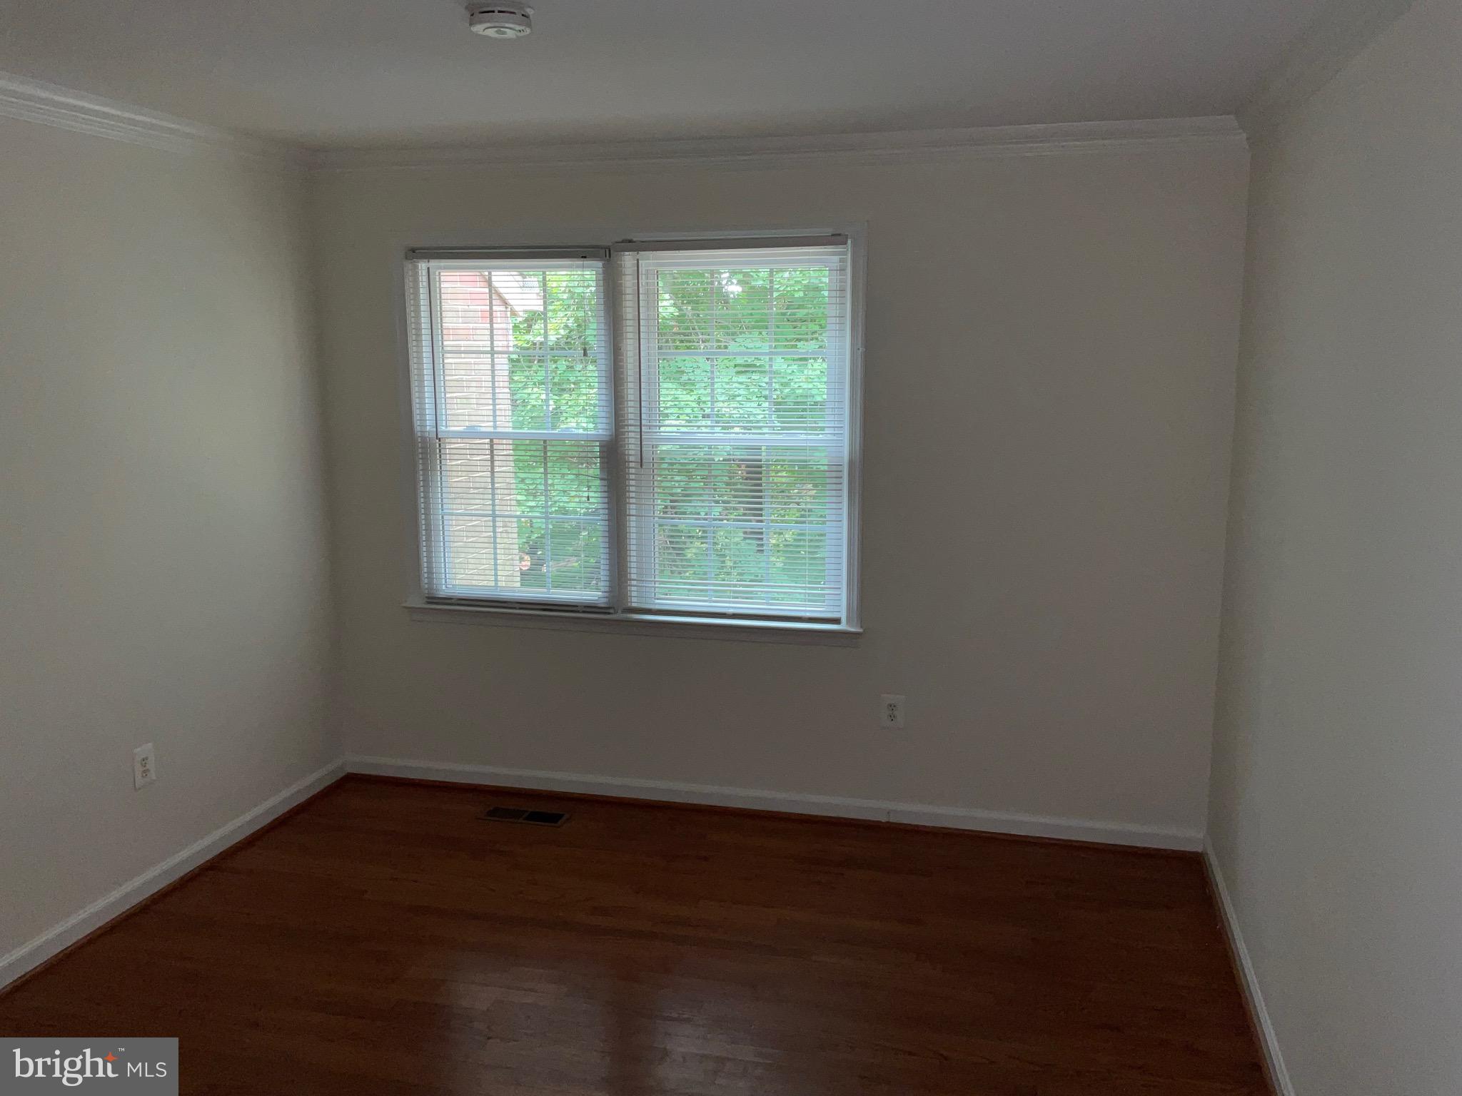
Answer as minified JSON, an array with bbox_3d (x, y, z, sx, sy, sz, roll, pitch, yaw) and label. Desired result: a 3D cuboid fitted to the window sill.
[{"bbox_3d":[-0.393,0.277,4.555,1.785,0.076,0.090,2,10,14],"label":"window sill"}]

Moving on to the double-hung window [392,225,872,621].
[{"bbox_3d":[-0.382,-0.423,4.446,1.707,1.359,0.110,2,10,14],"label":"double-hung window"}]

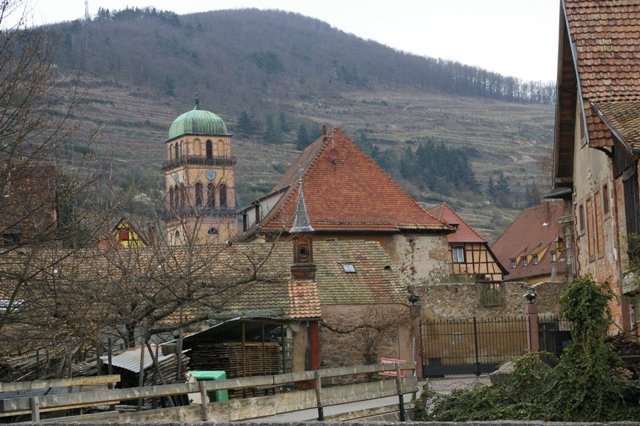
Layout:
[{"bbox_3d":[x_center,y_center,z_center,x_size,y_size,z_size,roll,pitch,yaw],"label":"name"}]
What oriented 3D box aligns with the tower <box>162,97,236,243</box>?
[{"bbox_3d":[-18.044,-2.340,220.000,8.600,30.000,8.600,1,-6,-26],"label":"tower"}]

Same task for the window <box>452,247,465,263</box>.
[{"bbox_3d":[9.221,2.763,97.000,0.860,1.060,0.150,0,-6,-25],"label":"window"}]

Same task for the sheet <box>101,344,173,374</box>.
[{"bbox_3d":[-3.712,2.998,30.000,0.800,0.070,1.520,14,15,22],"label":"sheet"}]

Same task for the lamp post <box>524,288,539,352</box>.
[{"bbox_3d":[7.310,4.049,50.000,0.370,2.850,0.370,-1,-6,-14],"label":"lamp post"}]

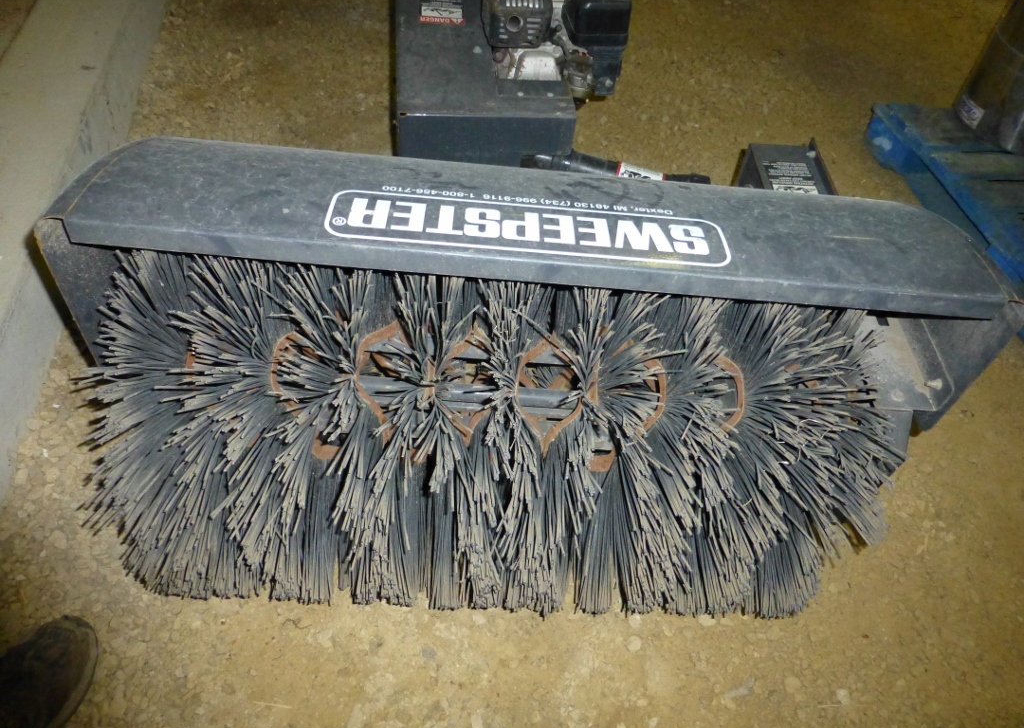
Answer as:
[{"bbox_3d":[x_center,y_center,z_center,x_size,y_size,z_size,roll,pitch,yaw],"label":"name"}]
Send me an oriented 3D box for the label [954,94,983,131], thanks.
[{"bbox_3d":[1.223,-0.680,1.903,0.008,0.050,0.110,2,47,-6],"label":"label"}]

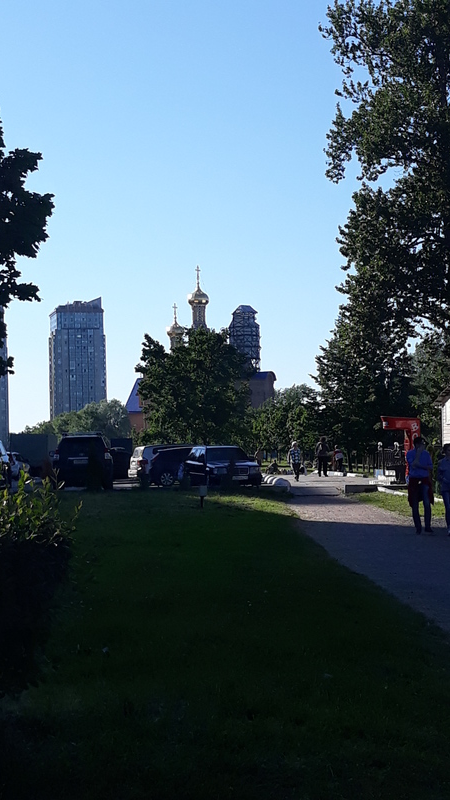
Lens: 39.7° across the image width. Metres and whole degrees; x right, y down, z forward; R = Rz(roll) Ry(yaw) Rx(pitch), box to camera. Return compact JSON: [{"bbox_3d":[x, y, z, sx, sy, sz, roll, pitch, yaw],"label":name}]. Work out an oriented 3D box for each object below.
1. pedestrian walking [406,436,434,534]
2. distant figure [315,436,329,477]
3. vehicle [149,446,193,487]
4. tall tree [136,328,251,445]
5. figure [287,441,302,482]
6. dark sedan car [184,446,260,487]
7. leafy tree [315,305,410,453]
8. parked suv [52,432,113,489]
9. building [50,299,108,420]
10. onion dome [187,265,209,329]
[{"bbox_3d":[3.604,1.570,11.550,0.480,1.760,0.380,-2,-5,6],"label":"pedestrian walking"},{"bbox_3d":[4.300,2.510,27.500,0.550,1.760,0.400,-3,-5,23],"label":"distant figure"},{"bbox_3d":[-0.950,2.660,24.700,4.400,1.550,1.800,-1,-4,0],"label":"vehicle"},{"bbox_3d":[-1.900,0.050,36.500,6.900,8.600,6.600,-1,-4,0],"label":"tall tree"},{"bbox_3d":[2.841,2.503,25.400,0.500,1.620,0.400,0,-5,-14],"label":"figure"},{"bbox_3d":[-0.301,2.388,22.646,1.750,1.420,4.700,-1,-4,-16],"label":"dark sedan car"},{"bbox_3d":[7.250,-0.600,33.500,5.300,8.700,5.200,-1,-4,0],"label":"leafy tree"},{"bbox_3d":[-5.140,2.256,23.113,1.900,1.870,4.750,-1,-5,-10],"label":"parked suv"},{"bbox_3d":[-78.180,-11.740,333.000,26.500,84.000,21.000,0,-5,-19],"label":"building"},{"bbox_3d":[-4.247,-16.346,100.000,3.300,10.100,3.300,-2,-5,0],"label":"onion dome"}]

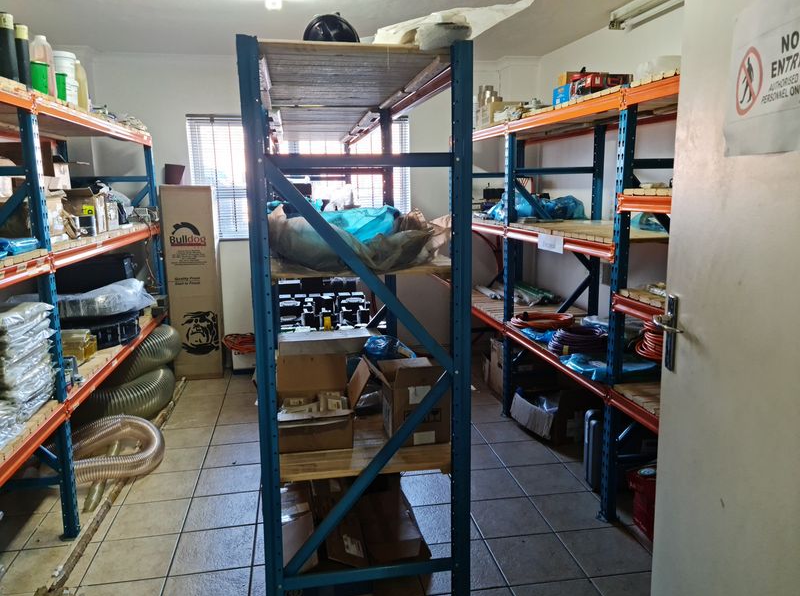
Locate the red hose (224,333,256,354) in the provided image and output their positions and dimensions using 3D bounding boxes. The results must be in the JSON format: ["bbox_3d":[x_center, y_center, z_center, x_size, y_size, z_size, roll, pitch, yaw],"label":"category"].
[{"bbox_3d":[-1.187,0.347,4.835,0.348,0.135,0.270,-3,10,-10],"label":"red hose"}]

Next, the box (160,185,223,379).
[{"bbox_3d":[-1.552,-0.114,4.737,0.348,1.446,0.263,-3,10,-10],"label":"box"}]

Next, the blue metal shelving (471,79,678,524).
[{"bbox_3d":[1.002,-0.090,3.394,0.604,1.786,3.522,-3,10,-9],"label":"blue metal shelving"}]

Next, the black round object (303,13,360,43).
[{"bbox_3d":[-0.221,-0.818,2.034,0.182,0.168,0.185,-3,10,-10],"label":"black round object"}]

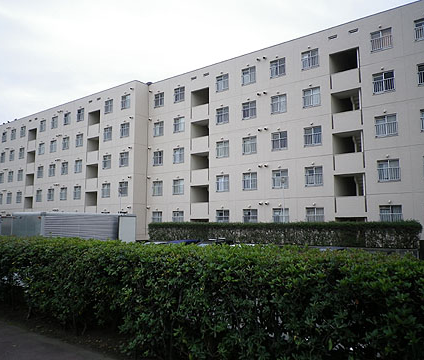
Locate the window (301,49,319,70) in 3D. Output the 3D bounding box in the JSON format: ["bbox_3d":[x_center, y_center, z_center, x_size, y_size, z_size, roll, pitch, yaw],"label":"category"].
[{"bbox_3d":[6.578,-8.057,25.964,1.179,1.234,0.150,-5,-8,37],"label":"window"}]

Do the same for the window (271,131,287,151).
[{"bbox_3d":[4.791,-2.720,27.394,1.199,1.258,0.180,-5,-8,37],"label":"window"}]

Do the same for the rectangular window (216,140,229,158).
[{"bbox_3d":[0.812,-2.382,29.975,1.179,1.227,0.150,-5,-8,37],"label":"rectangular window"}]

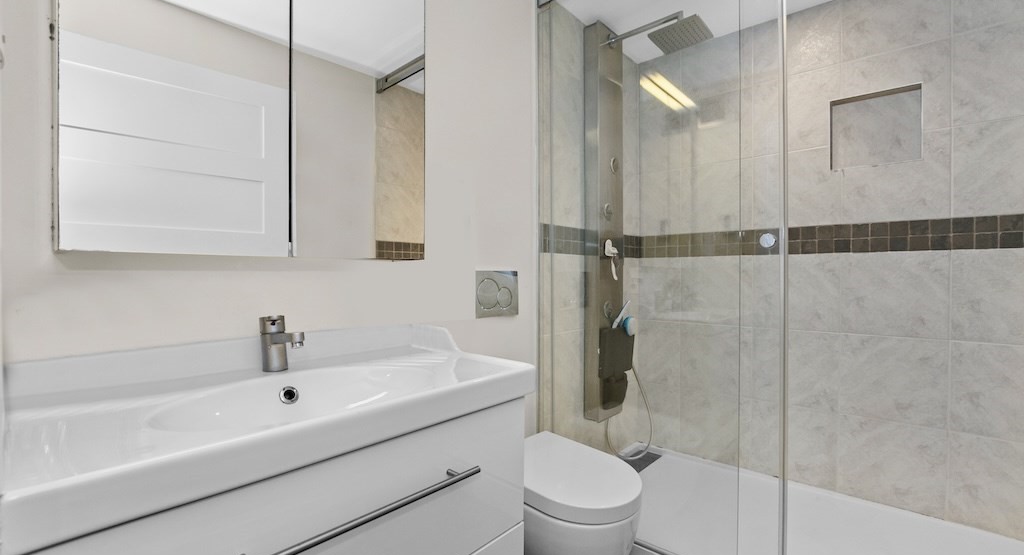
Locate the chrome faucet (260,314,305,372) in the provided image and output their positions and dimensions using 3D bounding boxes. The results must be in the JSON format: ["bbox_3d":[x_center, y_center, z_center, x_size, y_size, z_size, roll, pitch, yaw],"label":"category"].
[{"bbox_3d":[-0.465,0.133,0.872,0.157,0.115,0.048,-9,-6,42],"label":"chrome faucet"}]

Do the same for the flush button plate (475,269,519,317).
[{"bbox_3d":[-0.061,0.060,1.532,0.016,0.164,0.235,0,0,42],"label":"flush button plate"}]

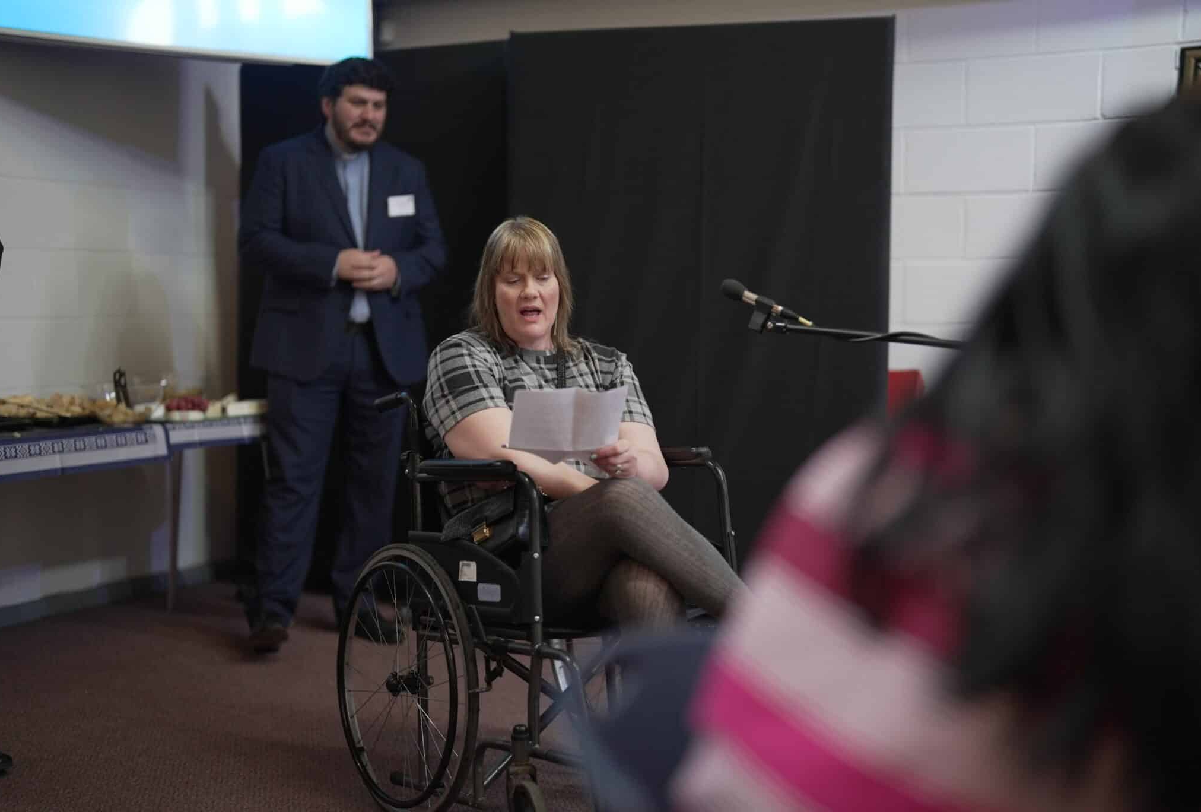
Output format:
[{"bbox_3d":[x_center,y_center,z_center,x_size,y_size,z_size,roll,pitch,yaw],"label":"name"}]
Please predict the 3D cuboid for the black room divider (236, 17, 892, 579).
[{"bbox_3d":[-0.287,-0.251,5.628,2.528,1.925,0.272,3,4,28],"label":"black room divider"}]

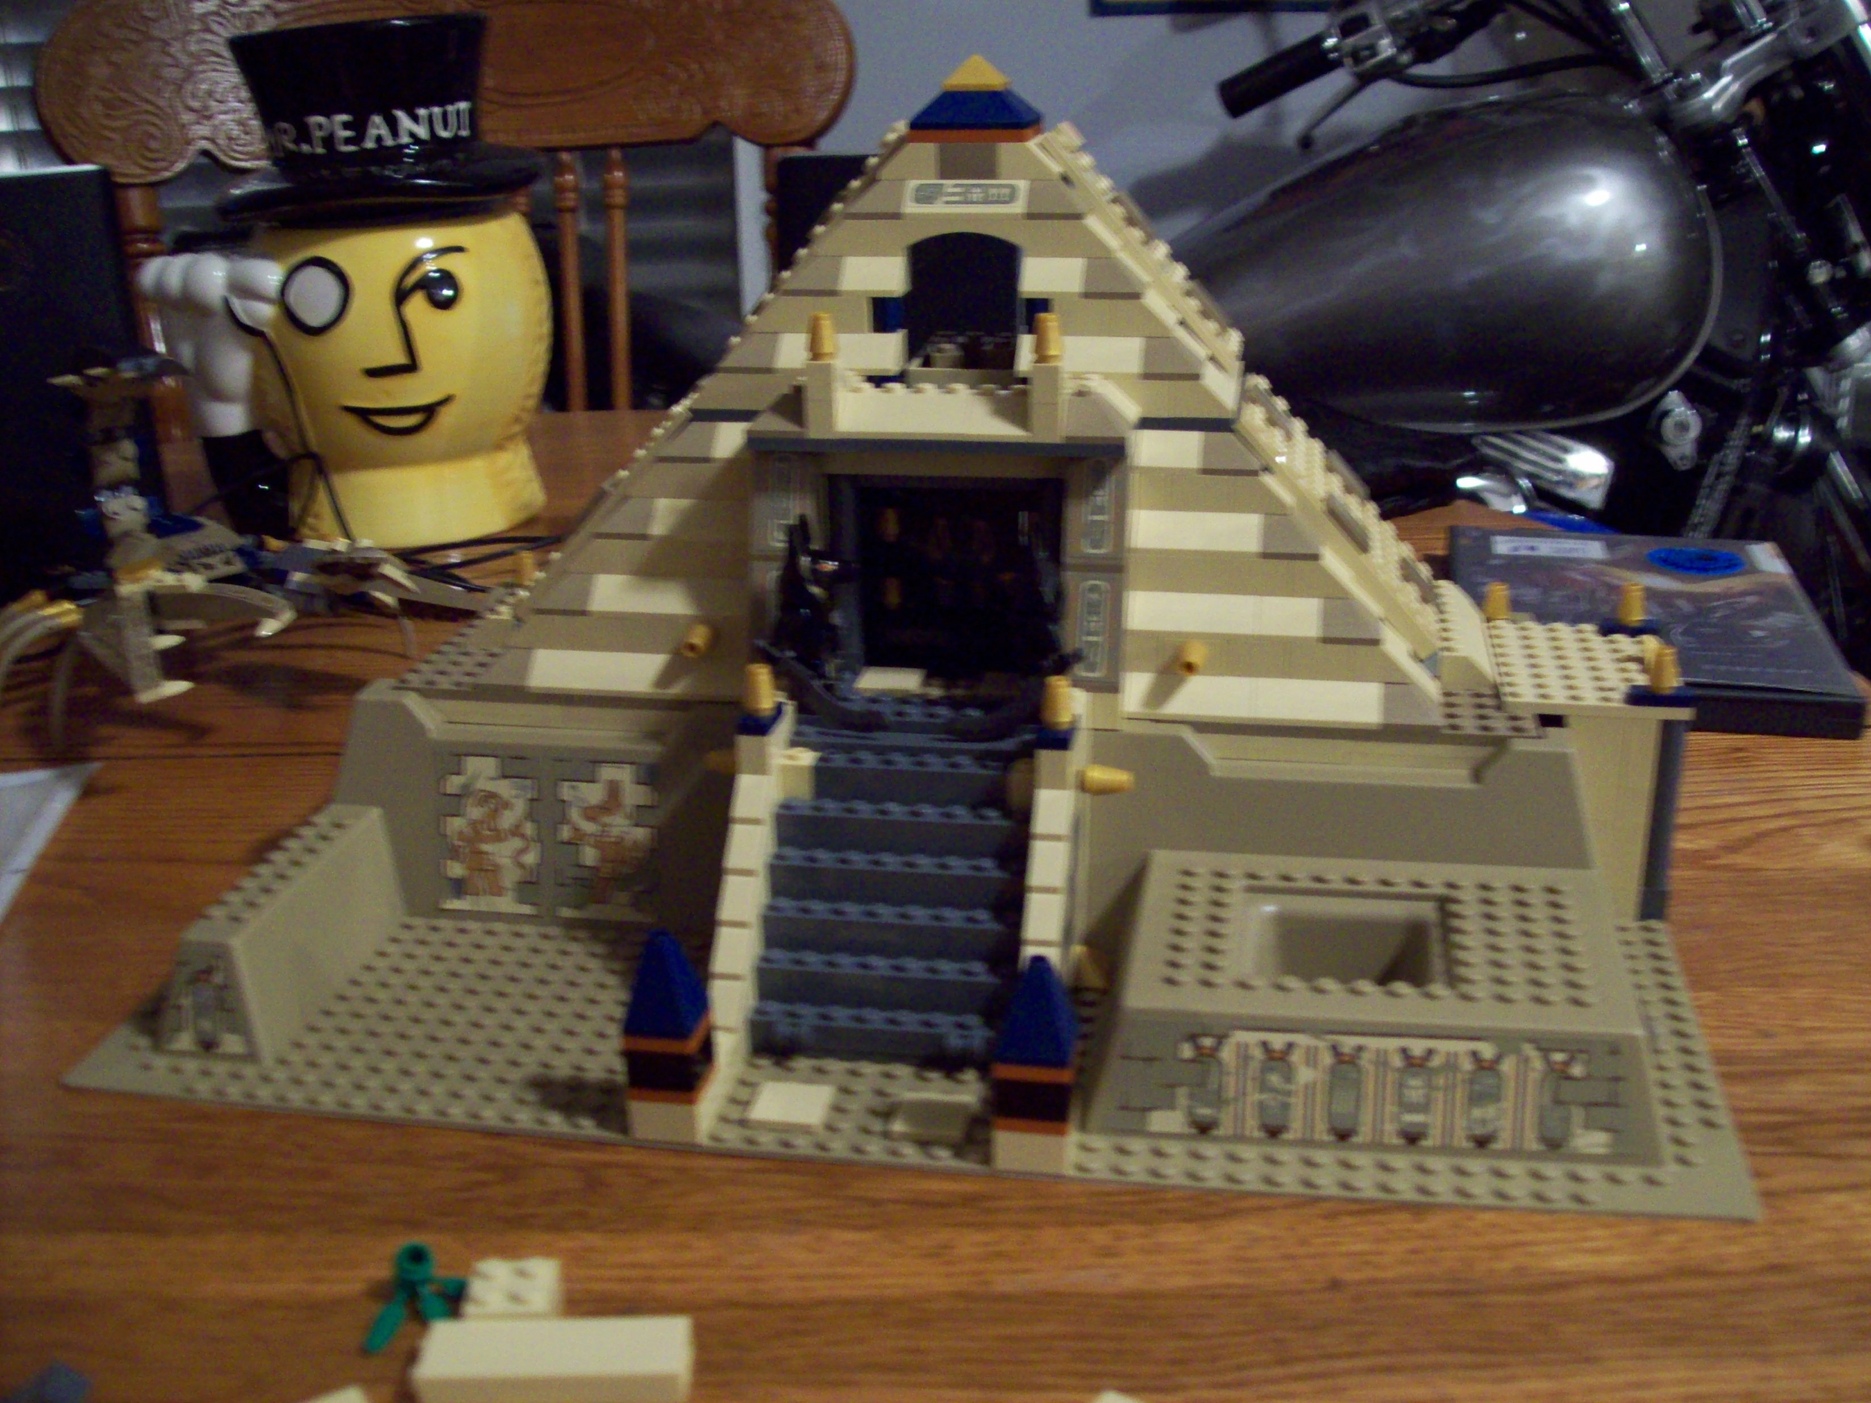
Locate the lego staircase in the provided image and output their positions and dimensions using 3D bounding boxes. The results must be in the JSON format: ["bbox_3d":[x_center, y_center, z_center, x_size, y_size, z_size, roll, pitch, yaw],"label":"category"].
[{"bbox_3d":[-0.007,0.044,0.480,0.064,0.060,0.066,2,20,10],"label":"lego staircase"}]

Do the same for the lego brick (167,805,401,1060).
[{"bbox_3d":[-0.167,0.057,0.499,0.032,0.030,0.087,2,20,10],"label":"lego brick"}]

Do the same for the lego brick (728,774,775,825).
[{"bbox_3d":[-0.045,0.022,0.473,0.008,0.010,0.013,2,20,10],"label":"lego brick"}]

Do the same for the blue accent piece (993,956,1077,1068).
[{"bbox_3d":[0.021,0.063,0.408,0.016,0.021,0.016,2,20,10],"label":"blue accent piece"}]

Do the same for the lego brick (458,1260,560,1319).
[{"bbox_3d":[-0.079,0.113,0.365,0.016,0.011,0.016,-2,20,-3],"label":"lego brick"}]

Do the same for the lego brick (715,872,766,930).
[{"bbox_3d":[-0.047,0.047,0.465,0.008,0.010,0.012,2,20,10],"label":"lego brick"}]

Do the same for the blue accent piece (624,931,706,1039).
[{"bbox_3d":[-0.059,0.060,0.421,0.016,0.021,0.016,2,20,10],"label":"blue accent piece"}]

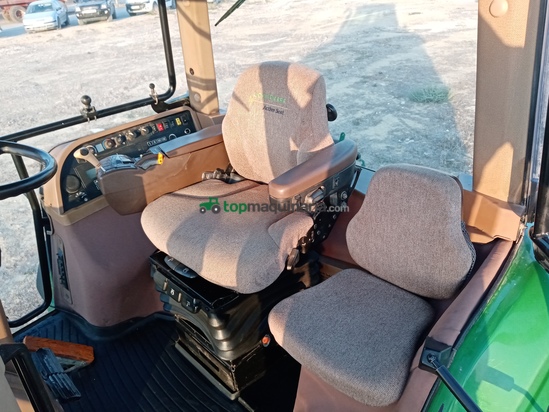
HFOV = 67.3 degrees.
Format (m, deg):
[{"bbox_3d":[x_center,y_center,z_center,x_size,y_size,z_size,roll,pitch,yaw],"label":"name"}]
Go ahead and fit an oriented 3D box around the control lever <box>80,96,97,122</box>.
[{"bbox_3d":[-0.708,-0.374,1.570,0.048,0.095,0.048,20,39,38],"label":"control lever"}]

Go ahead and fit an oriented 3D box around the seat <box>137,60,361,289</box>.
[{"bbox_3d":[-0.067,-0.132,1.354,0.602,0.541,0.632,22,42,35],"label":"seat"}]

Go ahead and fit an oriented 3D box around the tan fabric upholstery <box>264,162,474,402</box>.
[{"bbox_3d":[0.286,0.183,1.222,0.439,0.469,0.571,21,41,34],"label":"tan fabric upholstery"}]

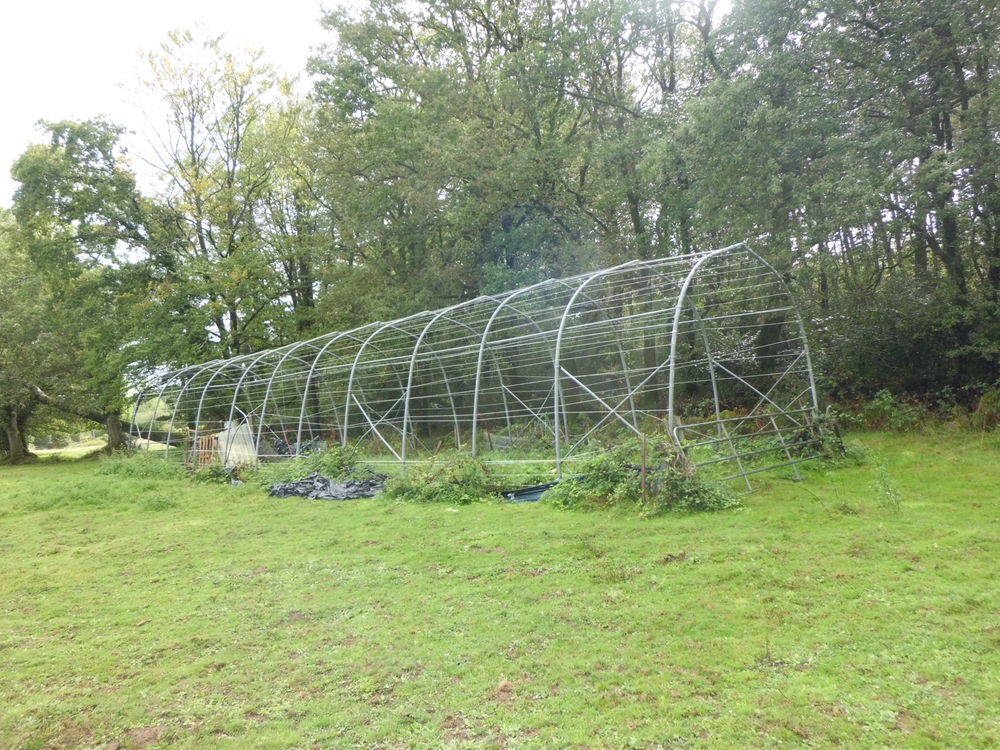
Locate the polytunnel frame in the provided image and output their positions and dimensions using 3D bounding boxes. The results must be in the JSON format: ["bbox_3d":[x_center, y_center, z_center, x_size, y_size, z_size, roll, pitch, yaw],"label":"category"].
[{"bbox_3d":[-3.511,0.494,19.196,4.800,3.520,21.480,0,-4,-44],"label":"polytunnel frame"}]

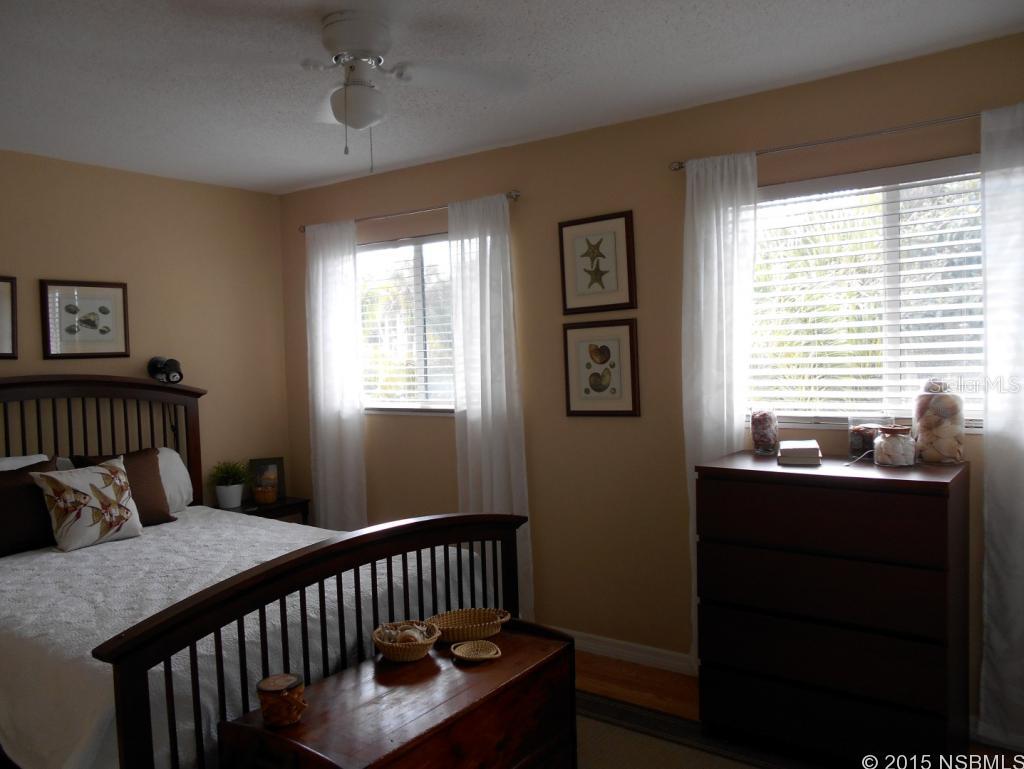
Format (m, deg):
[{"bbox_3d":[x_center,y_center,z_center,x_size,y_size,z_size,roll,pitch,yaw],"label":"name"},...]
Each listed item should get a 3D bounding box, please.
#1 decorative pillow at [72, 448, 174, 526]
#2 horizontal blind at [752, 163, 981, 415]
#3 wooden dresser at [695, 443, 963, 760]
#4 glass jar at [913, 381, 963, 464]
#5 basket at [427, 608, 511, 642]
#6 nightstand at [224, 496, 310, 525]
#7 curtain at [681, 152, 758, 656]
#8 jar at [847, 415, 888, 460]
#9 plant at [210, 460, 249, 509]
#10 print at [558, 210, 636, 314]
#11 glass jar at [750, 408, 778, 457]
[{"bbox_3d":[-1.864,0.529,3.737,0.140,0.400,0.450,-21,-9,35],"label":"decorative pillow"},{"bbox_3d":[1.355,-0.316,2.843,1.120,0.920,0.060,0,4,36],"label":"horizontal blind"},{"bbox_3d":[1.152,0.786,2.765,0.800,1.000,0.480,0,3,37],"label":"wooden dresser"},{"bbox_3d":[1.474,0.128,2.657,0.156,0.290,0.156,0,4,36],"label":"glass jar"},{"bbox_3d":[-0.147,0.804,2.589,0.295,0.057,0.190,-2,3,-12],"label":"basket"},{"bbox_3d":[-1.444,0.984,4.370,0.410,0.615,0.450,0,3,35],"label":"nightstand"},{"bbox_3d":[0.861,0.160,3.169,0.330,2.170,0.090,0,3,35],"label":"curtain"},{"bbox_3d":[1.301,0.197,2.786,0.150,0.150,0.150,0,4,36],"label":"jar"},{"bbox_3d":[-1.583,0.559,4.302,0.225,0.265,0.225,0,4,36],"label":"plant"},{"bbox_3d":[0.388,-0.542,3.479,0.374,0.422,0.025,0,4,36],"label":"print"},{"bbox_3d":[0.995,0.187,3.046,0.100,0.182,0.100,0,3,35],"label":"glass jar"}]

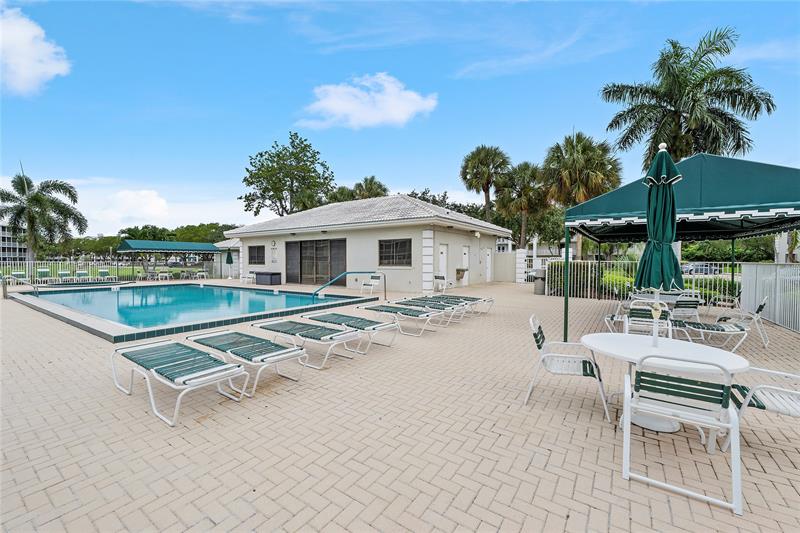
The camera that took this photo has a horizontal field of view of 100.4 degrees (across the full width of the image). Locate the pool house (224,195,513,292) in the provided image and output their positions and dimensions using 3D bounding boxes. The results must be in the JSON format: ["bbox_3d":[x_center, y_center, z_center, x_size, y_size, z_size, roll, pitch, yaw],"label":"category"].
[{"bbox_3d":[-2.279,-1.723,22.183,16.419,5.381,10.143,1,1,34],"label":"pool house"}]

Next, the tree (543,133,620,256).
[{"bbox_3d":[10.038,-3.098,18.438,3.900,8.452,3.900,0,1,0],"label":"tree"}]

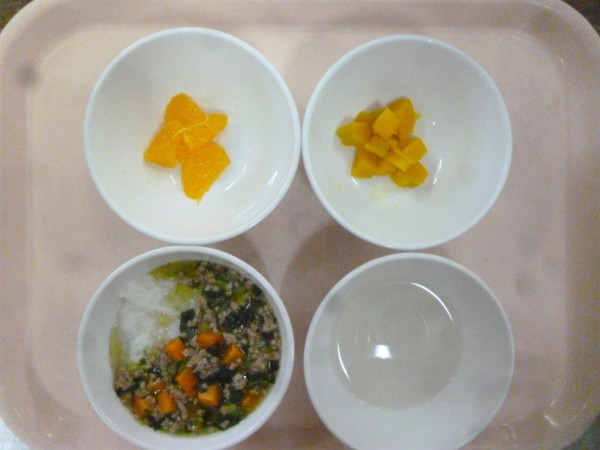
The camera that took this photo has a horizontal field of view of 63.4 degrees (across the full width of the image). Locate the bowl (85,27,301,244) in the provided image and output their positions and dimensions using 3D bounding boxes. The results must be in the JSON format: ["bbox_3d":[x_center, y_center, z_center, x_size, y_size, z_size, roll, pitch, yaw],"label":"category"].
[{"bbox_3d":[-0.060,-0.049,0.298,0.120,0.055,0.120,0,91,-2],"label":"bowl"}]

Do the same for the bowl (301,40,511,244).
[{"bbox_3d":[0.060,-0.047,0.302,0.120,0.055,0.120,0,91,-2],"label":"bowl"}]

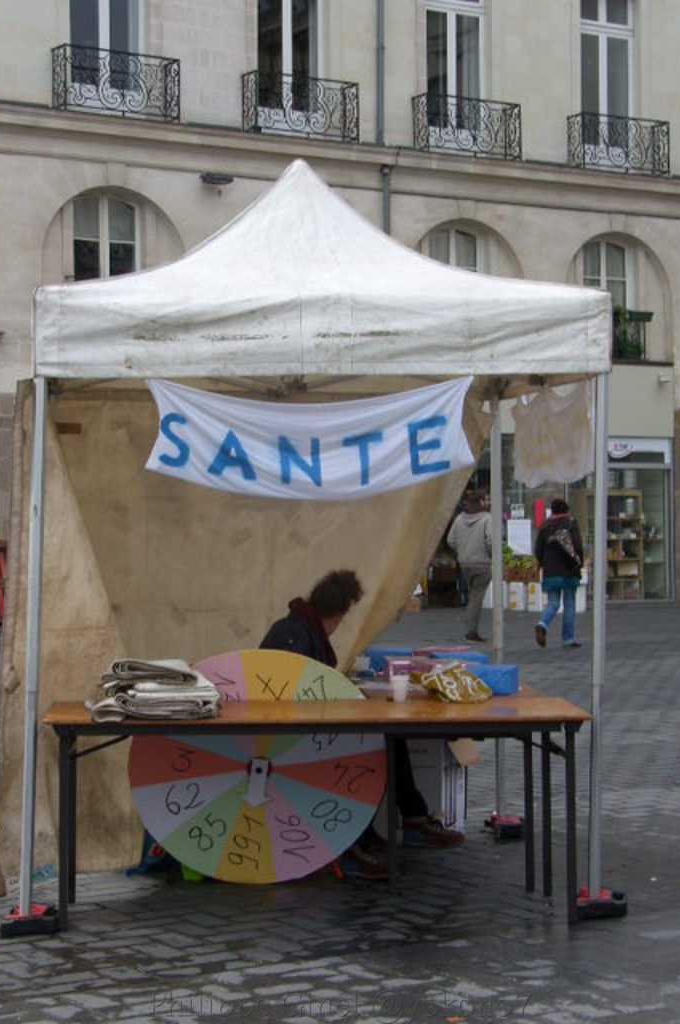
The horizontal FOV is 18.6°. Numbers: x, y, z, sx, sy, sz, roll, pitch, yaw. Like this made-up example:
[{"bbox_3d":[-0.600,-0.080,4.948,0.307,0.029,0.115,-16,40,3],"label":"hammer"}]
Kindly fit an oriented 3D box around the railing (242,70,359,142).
[{"bbox_3d":[-0.603,-6.348,32.705,1.882,0.945,0.442,0,-1,-32],"label":"railing"}]

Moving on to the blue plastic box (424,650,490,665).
[{"bbox_3d":[0.529,0.681,9.250,0.240,0.115,0.220,-1,-1,14],"label":"blue plastic box"}]

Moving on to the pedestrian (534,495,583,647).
[{"bbox_3d":[2.481,0.678,23.400,0.480,1.650,0.480,-1,-1,31],"label":"pedestrian"}]

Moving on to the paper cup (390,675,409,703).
[{"bbox_3d":[0.238,0.702,8.200,0.074,0.106,0.074,0,-1,0],"label":"paper cup"}]

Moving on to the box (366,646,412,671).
[{"bbox_3d":[0.234,0.693,9.600,0.230,0.115,0.220,-1,-1,3],"label":"box"}]

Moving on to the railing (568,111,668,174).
[{"bbox_3d":[4.870,-6.351,36.123,1.882,0.945,0.442,0,-1,-32],"label":"railing"}]

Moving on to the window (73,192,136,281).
[{"bbox_3d":[-3.604,-3.849,31.494,1.155,1.950,0.150,0,-1,-32],"label":"window"}]

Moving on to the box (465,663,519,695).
[{"bbox_3d":[0.640,0.703,8.640,0.200,0.115,0.200,-1,-1,14],"label":"box"}]

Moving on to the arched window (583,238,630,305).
[{"bbox_3d":[4.679,-3.846,36.667,1.180,1.950,0.150,0,-1,-32],"label":"arched window"}]

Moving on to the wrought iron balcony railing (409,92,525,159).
[{"bbox_3d":[2.134,-6.350,34.414,1.882,0.945,0.442,0,-1,-32],"label":"wrought iron balcony railing"}]

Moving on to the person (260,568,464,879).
[{"bbox_3d":[0.106,0.884,9.000,0.850,1.270,0.660,0,-1,-6],"label":"person"}]

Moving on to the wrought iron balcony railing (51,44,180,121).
[{"bbox_3d":[-3.340,-6.346,30.995,1.882,0.945,0.442,0,-1,-32],"label":"wrought iron balcony railing"}]

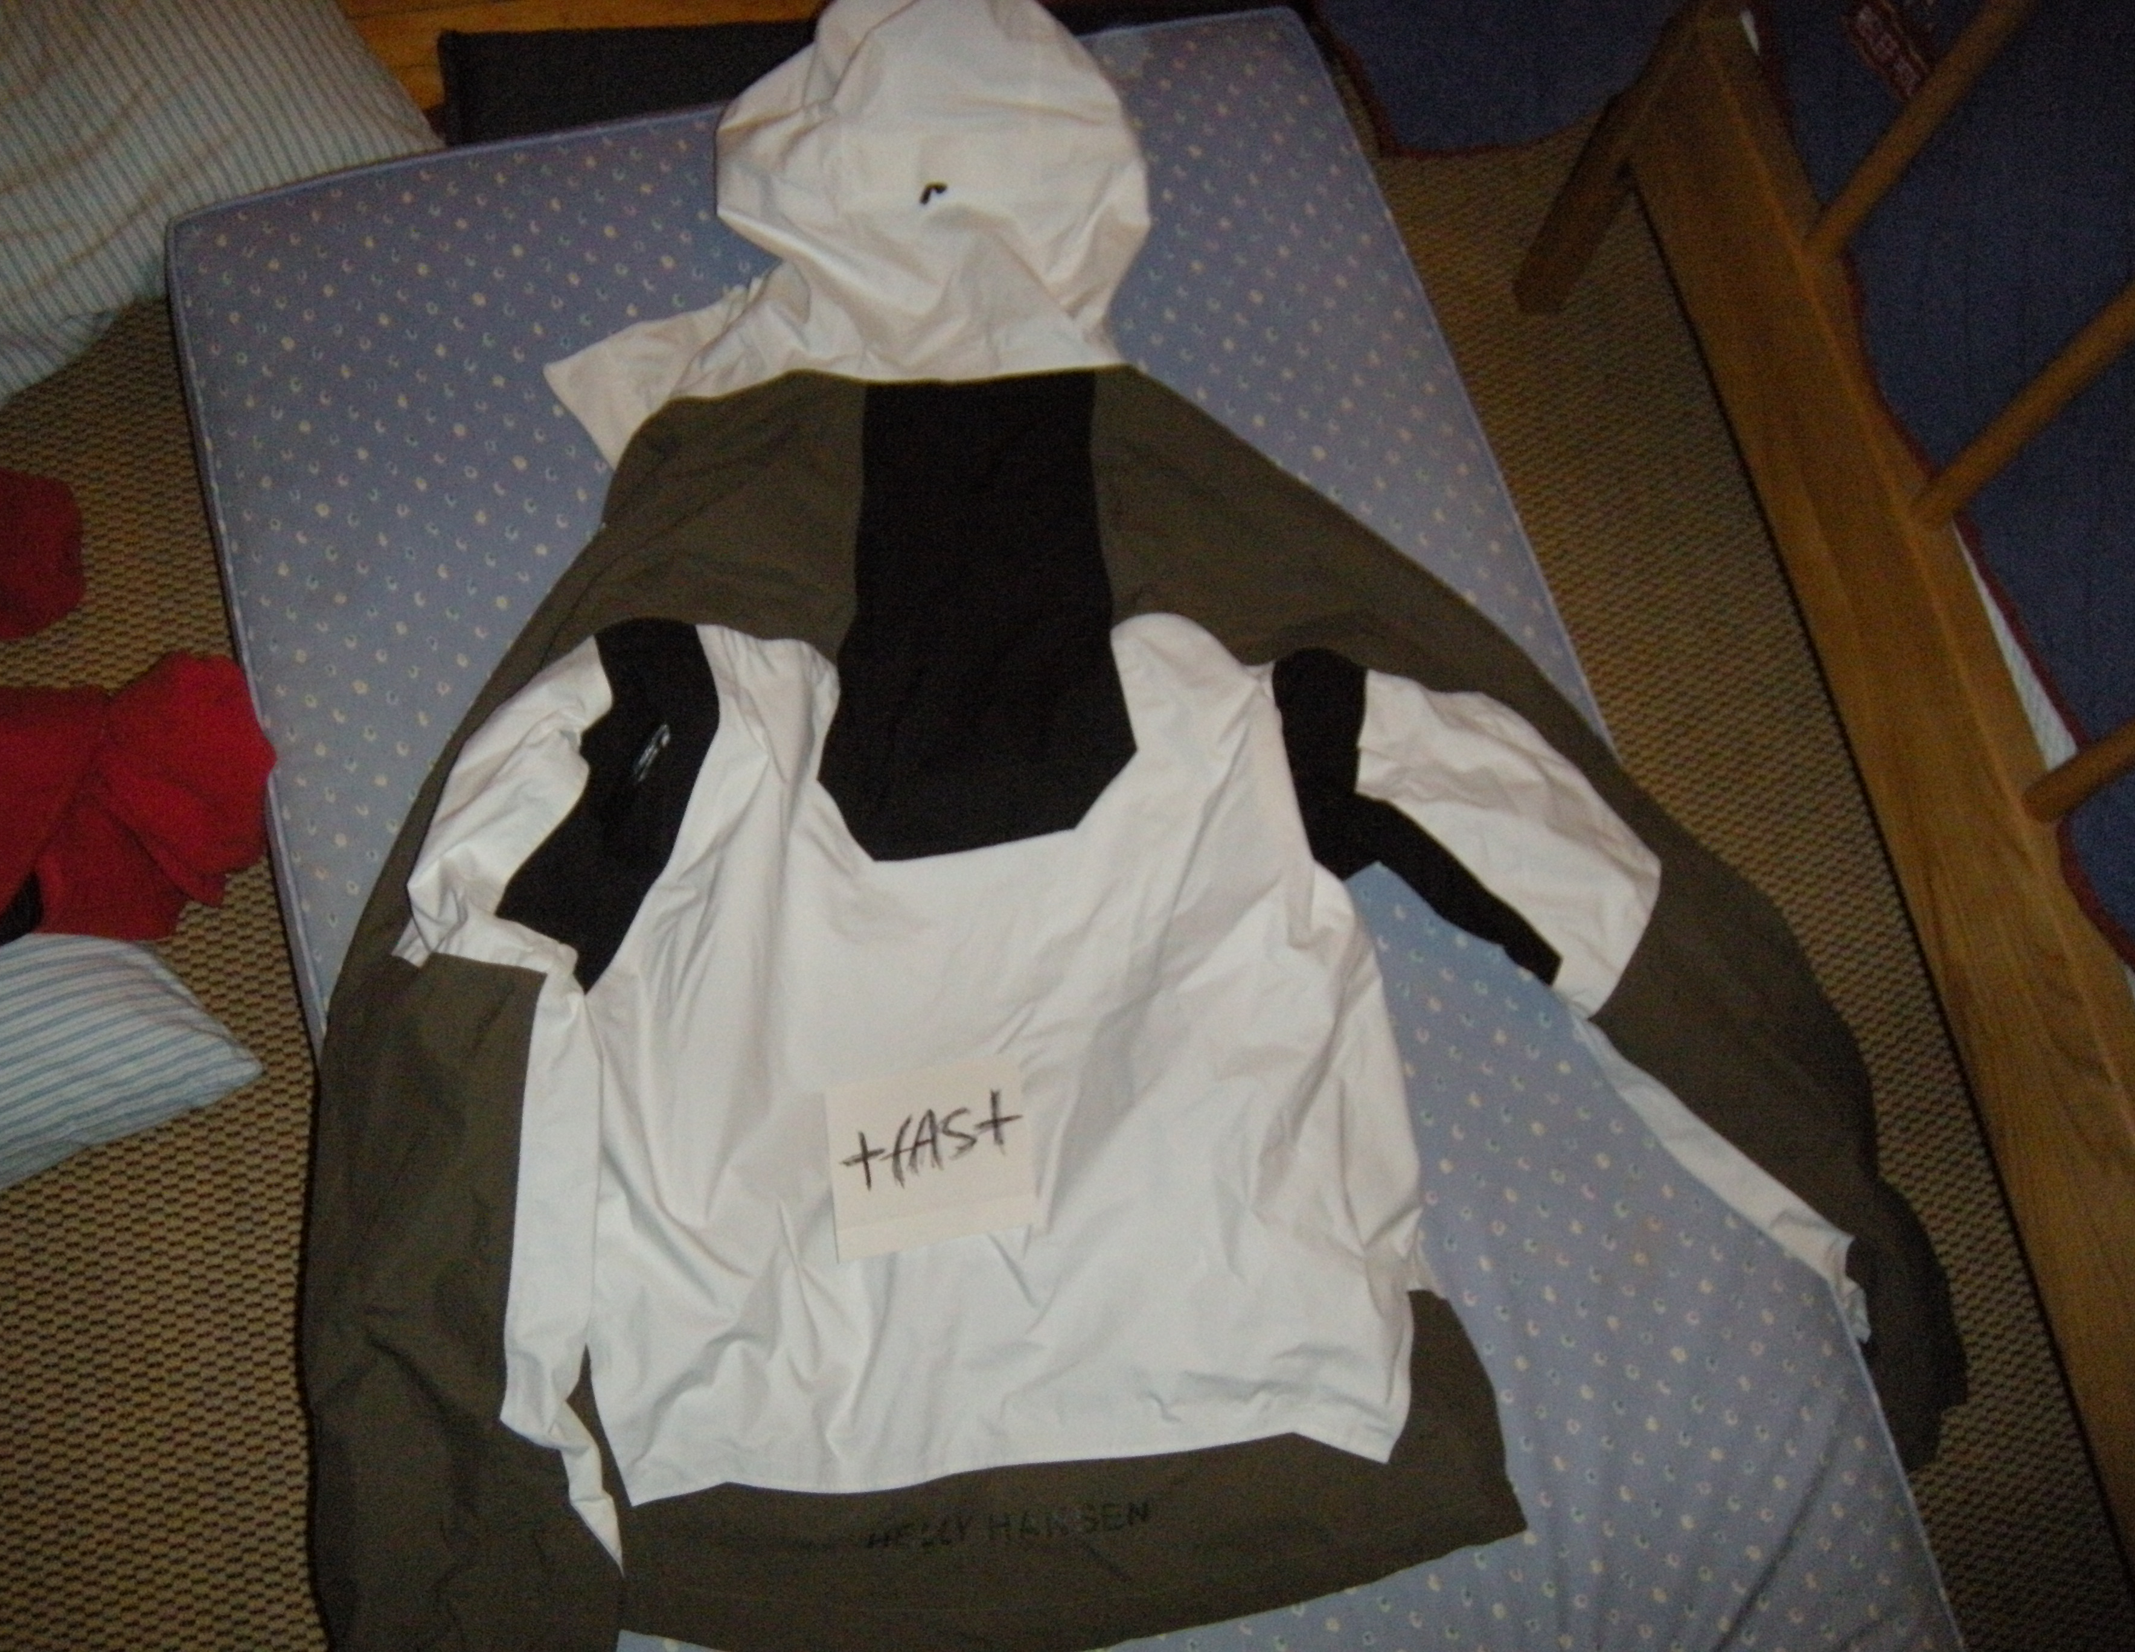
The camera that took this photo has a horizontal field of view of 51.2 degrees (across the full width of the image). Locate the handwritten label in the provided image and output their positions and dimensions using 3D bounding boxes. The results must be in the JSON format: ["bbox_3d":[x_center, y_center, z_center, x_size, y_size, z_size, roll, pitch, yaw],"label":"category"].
[{"bbox_3d":[-0.067,0.161,1.089,0.099,0.006,0.091,-6,70,-7],"label":"handwritten label"}]

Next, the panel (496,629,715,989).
[{"bbox_3d":[-0.232,-0.009,1.158,0.076,0.040,0.206,14,69,0],"label":"panel"}]

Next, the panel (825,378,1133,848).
[{"bbox_3d":[-0.055,-0.113,1.206,0.165,0.030,0.282,-3,70,-6],"label":"panel"}]

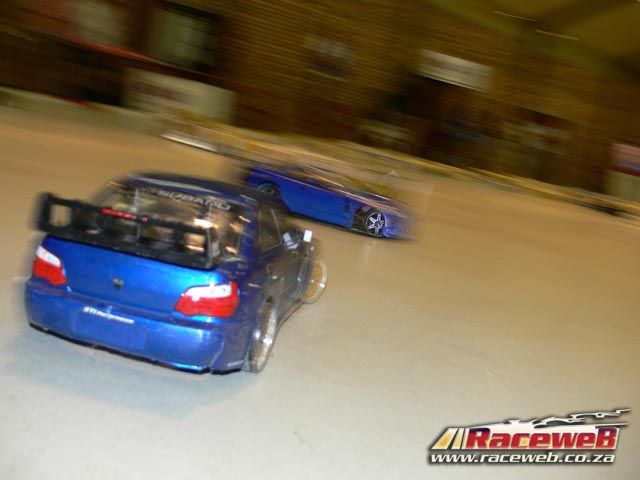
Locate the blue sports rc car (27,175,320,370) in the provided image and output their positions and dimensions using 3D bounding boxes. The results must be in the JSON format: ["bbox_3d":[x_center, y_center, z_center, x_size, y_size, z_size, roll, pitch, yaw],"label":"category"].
[{"bbox_3d":[-0.117,0.012,0.721,0.196,0.143,0.437,12,10,9],"label":"blue sports rc car"}]

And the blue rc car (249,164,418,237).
[{"bbox_3d":[0.029,-0.109,1.590,0.432,0.122,0.193,14,10,19],"label":"blue rc car"}]

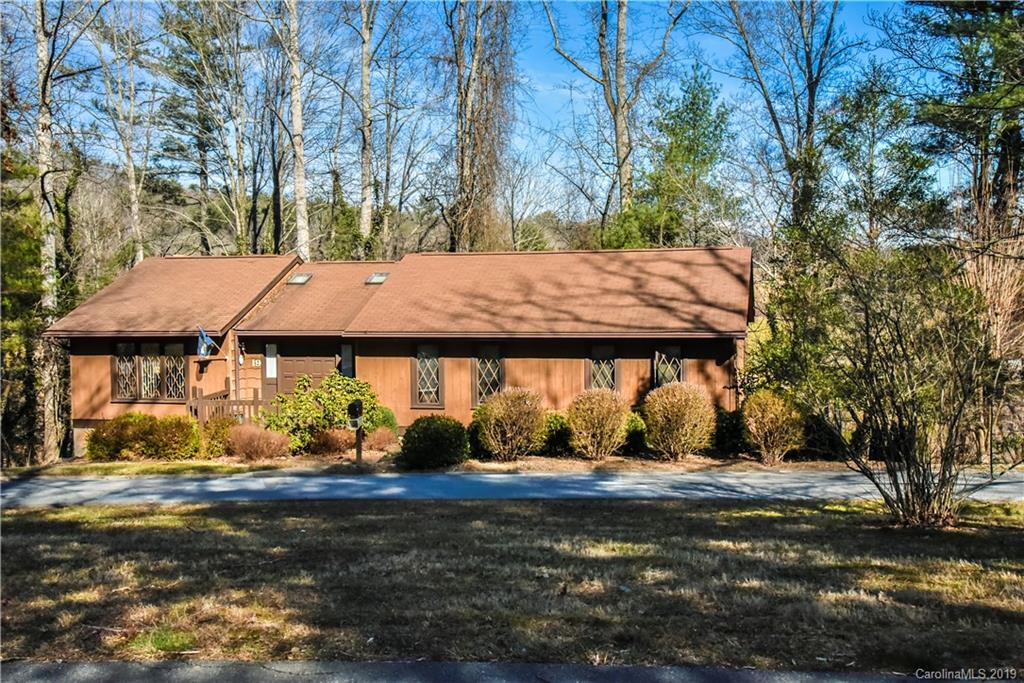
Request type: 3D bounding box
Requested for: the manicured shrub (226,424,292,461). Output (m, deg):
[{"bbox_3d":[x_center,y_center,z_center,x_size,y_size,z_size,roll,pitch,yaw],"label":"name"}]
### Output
[{"bbox_3d":[-6.587,2.635,28.200,1.700,0.900,1.400,0,1,14],"label":"manicured shrub"}]

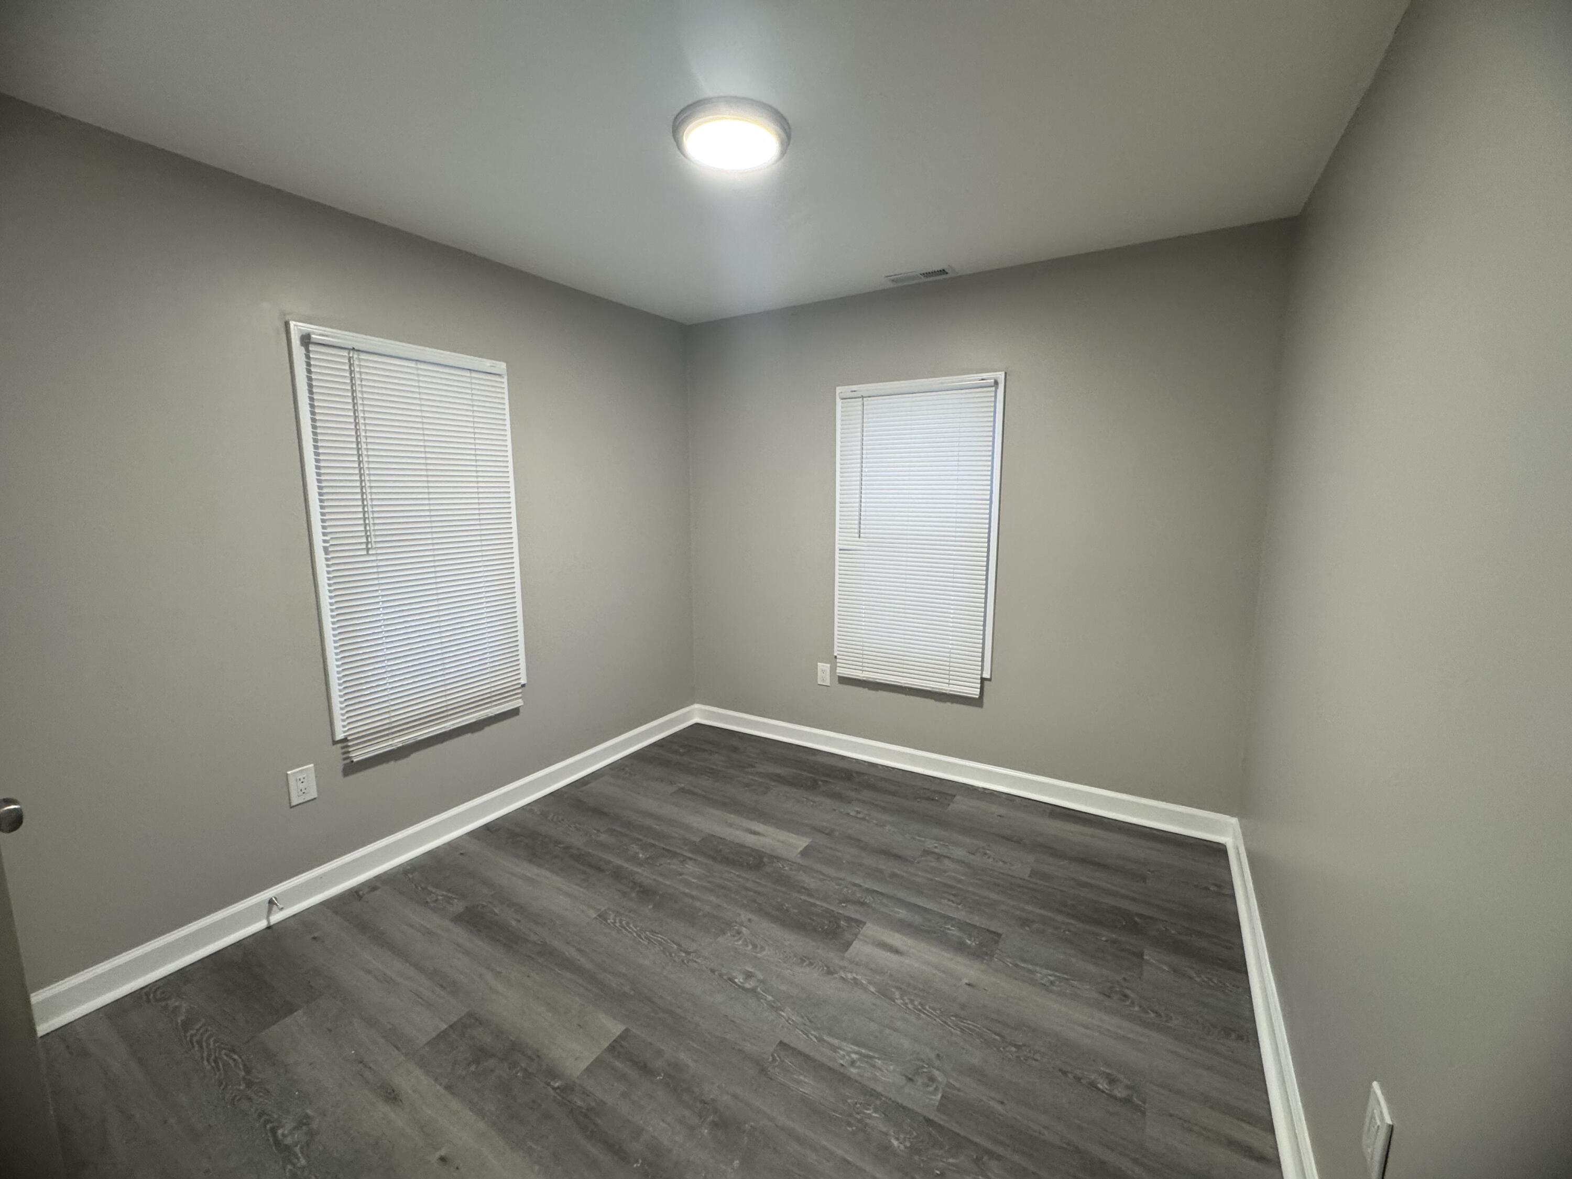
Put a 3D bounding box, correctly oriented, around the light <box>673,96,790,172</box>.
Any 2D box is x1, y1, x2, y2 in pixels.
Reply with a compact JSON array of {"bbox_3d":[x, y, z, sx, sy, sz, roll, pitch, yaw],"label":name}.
[{"bbox_3d":[-0.149,-1.241,1.760,0.325,0.040,0.325,0,9,0],"label":"light"}]

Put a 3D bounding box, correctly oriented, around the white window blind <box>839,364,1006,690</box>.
[{"bbox_3d":[0.620,-0.256,3.191,0.845,1.529,0.055,5,10,31],"label":"white window blind"}]

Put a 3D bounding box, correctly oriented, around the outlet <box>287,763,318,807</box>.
[{"bbox_3d":[-1.700,0.692,2.237,0.008,0.127,0.079,5,10,31],"label":"outlet"}]

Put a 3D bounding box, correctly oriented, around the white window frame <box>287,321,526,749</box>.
[{"bbox_3d":[-1.416,-0.173,2.542,0.055,1.533,0.800,5,10,31],"label":"white window frame"}]

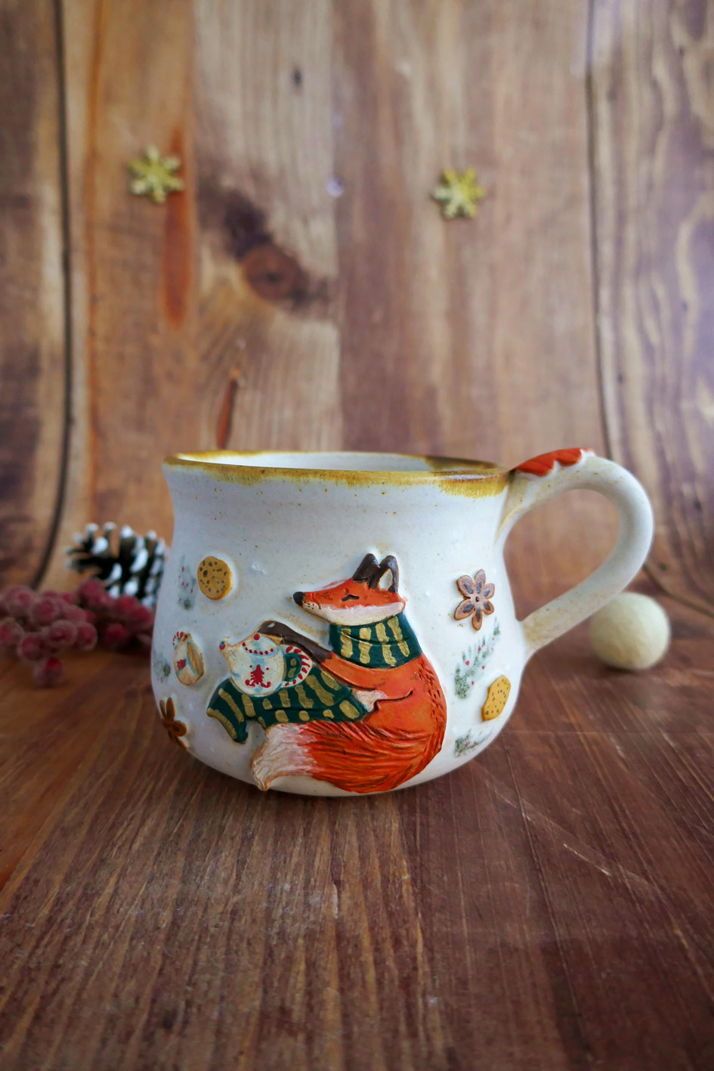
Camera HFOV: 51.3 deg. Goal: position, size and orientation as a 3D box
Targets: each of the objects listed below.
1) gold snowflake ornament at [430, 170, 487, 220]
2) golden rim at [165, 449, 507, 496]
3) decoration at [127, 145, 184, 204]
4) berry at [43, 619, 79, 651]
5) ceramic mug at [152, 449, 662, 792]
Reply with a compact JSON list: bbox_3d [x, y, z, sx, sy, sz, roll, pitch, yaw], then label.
[{"bbox_3d":[0.064,-0.214,0.465,0.033,0.032,0.005,-1,1,0],"label":"gold snowflake ornament"},{"bbox_3d":[-0.005,-0.017,0.204,0.092,0.007,0.092,1,9,0],"label":"golden rim"},{"bbox_3d":[-0.126,-0.226,0.465,0.035,0.035,0.005,-1,1,0],"label":"decoration"},{"bbox_3d":[-0.103,0.035,0.260,0.011,0.011,0.011,1,9,0],"label":"berry"},{"bbox_3d":[0.011,0.018,0.206,0.137,0.084,0.106,2,9,8],"label":"ceramic mug"}]

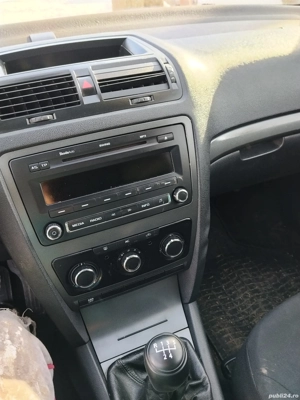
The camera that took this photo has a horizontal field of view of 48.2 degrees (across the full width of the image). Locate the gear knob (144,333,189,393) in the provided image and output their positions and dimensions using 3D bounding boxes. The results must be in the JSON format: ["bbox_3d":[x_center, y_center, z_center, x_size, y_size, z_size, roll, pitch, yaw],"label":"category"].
[{"bbox_3d":[0.021,0.212,0.442,0.055,0.071,0.056,-3,33,2],"label":"gear knob"}]

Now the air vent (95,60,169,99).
[{"bbox_3d":[-0.028,-0.172,0.487,0.100,0.049,0.032,-15,4,-16],"label":"air vent"}]

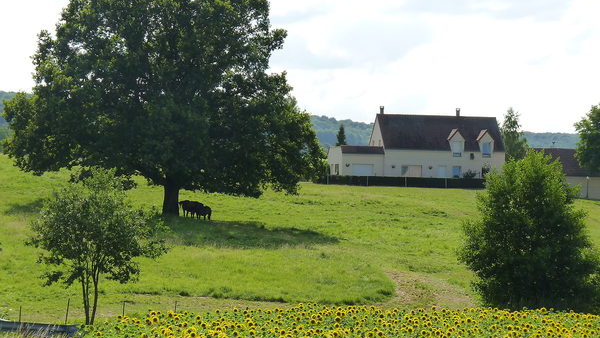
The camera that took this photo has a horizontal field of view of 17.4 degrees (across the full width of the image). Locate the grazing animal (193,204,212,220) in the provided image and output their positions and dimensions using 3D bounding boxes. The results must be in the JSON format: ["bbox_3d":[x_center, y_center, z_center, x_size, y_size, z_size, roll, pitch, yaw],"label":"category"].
[{"bbox_3d":[-7.965,3.554,160.000,1.800,1.320,0.600,0,-2,16],"label":"grazing animal"}]

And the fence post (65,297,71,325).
[{"bbox_3d":[-9.488,5.841,80.000,0.070,1.220,0.070,7,-2,0],"label":"fence post"}]

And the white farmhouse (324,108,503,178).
[{"bbox_3d":[13.181,-2.478,222.000,18.560,8.890,8.200,1,-2,-10],"label":"white farmhouse"}]

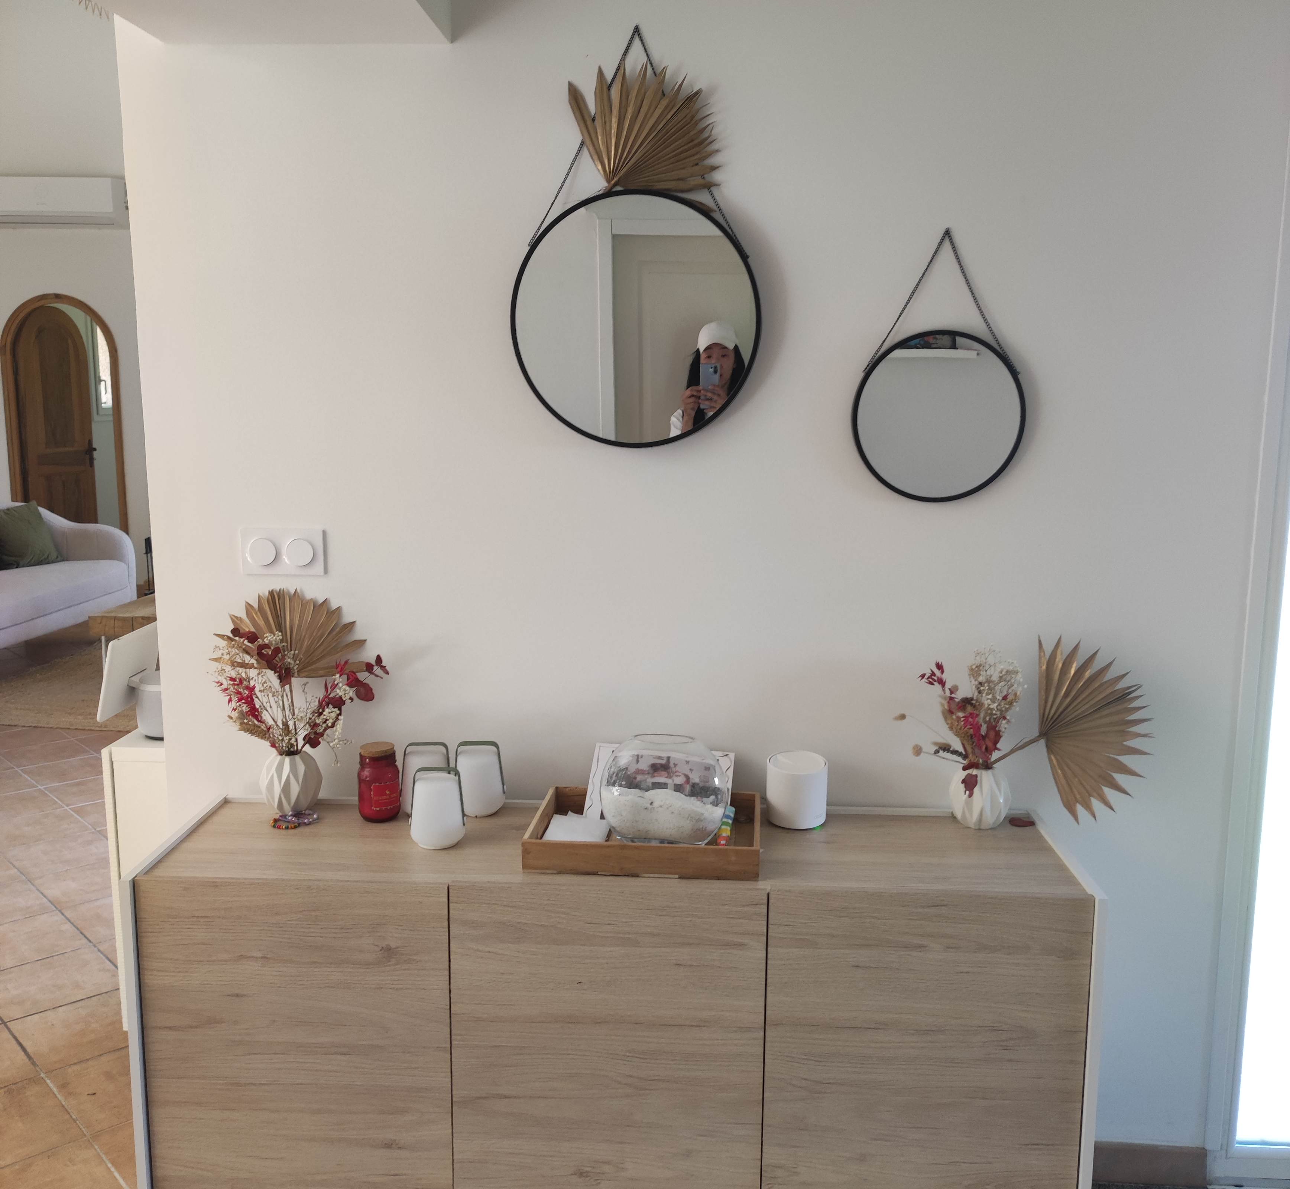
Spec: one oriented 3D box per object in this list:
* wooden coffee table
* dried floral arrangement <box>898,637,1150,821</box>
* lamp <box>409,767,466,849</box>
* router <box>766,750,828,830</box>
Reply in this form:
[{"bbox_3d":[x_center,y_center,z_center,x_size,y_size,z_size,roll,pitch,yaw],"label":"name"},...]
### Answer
[{"bbox_3d":[-2.756,0.236,7.522,0.650,0.380,1.150,1,8,3],"label":"wooden coffee table"},{"bbox_3d":[0.682,0.247,2.239,0.456,0.351,0.155,0,8,3],"label":"dried floral arrangement"},{"bbox_3d":[-0.360,0.367,2.162,0.098,0.133,0.093,1,8,3],"label":"lamp"},{"bbox_3d":[0.279,0.360,2.285,0.110,0.114,0.110,0,8,0],"label":"router"}]

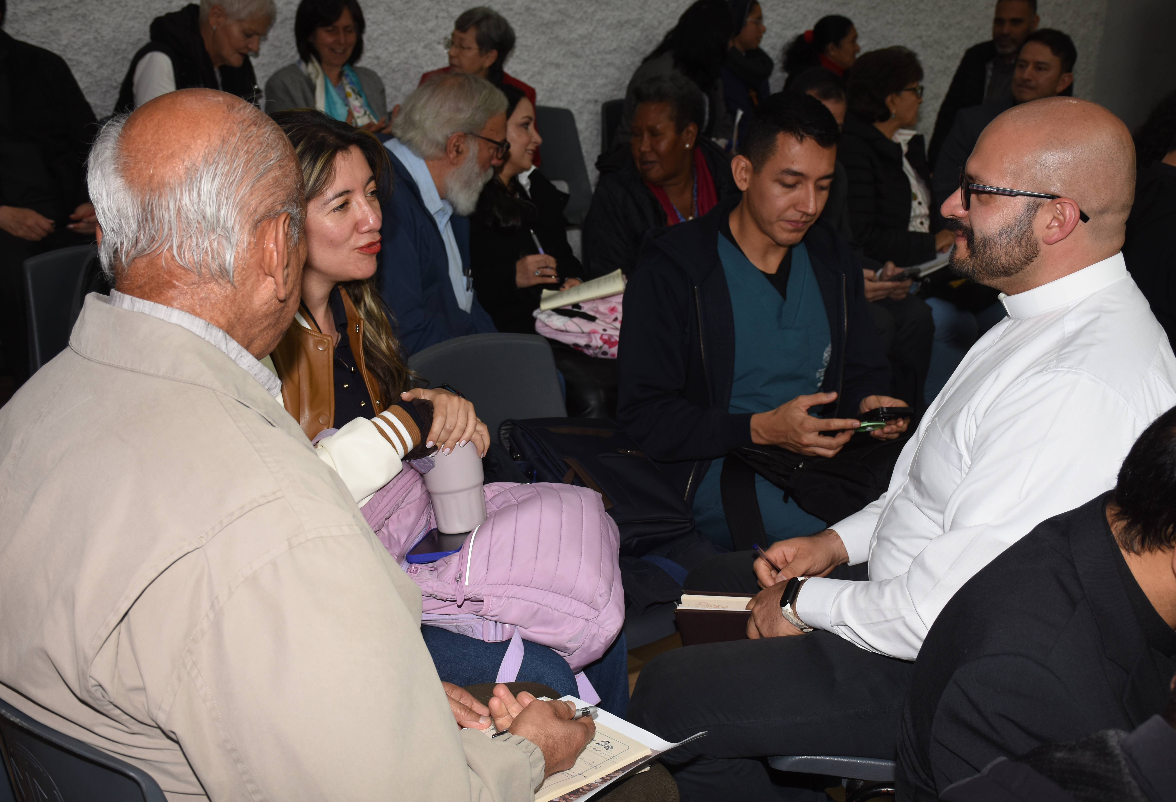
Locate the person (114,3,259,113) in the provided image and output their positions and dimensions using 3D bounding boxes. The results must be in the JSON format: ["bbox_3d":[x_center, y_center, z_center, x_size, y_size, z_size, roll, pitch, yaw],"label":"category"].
[{"bbox_3d":[-1.069,-0.541,4.555,0.750,1.290,0.500,15,22,38],"label":"person"}]

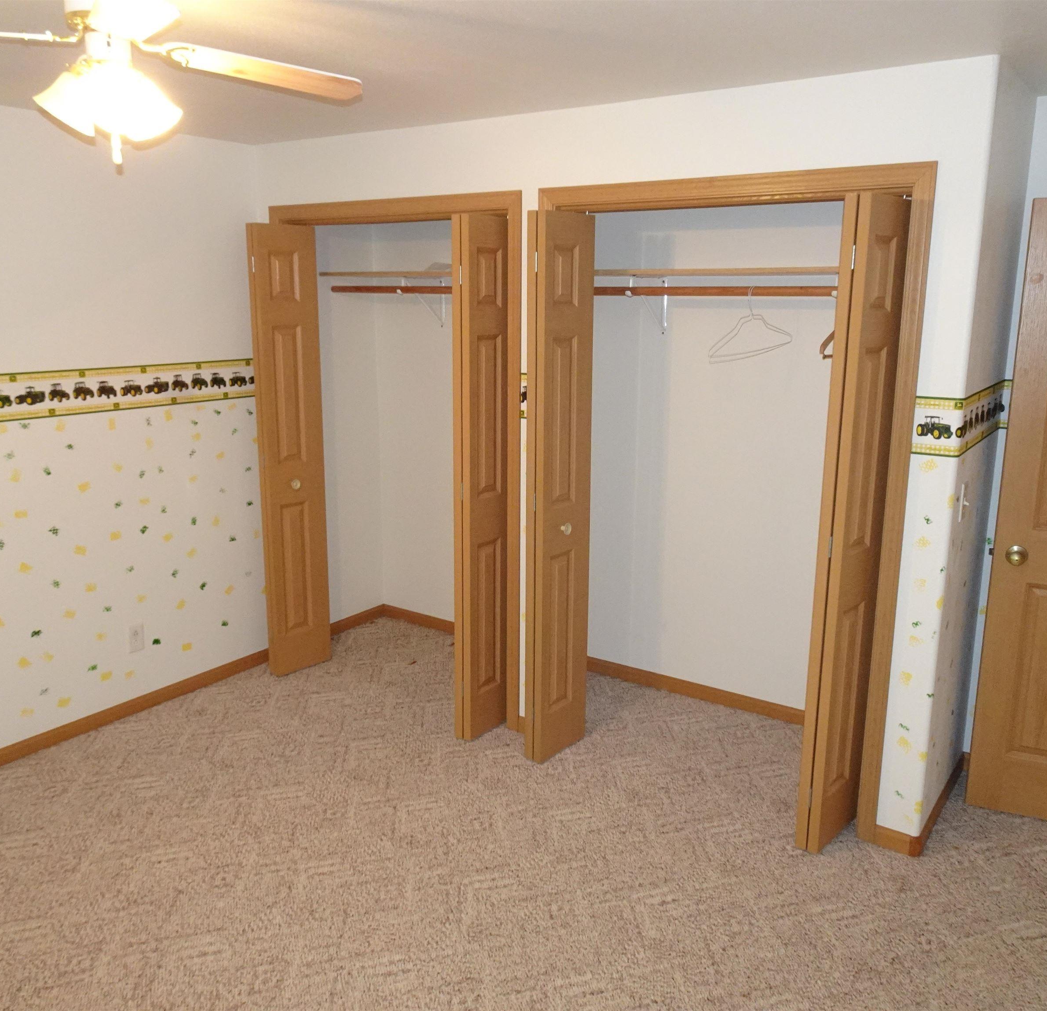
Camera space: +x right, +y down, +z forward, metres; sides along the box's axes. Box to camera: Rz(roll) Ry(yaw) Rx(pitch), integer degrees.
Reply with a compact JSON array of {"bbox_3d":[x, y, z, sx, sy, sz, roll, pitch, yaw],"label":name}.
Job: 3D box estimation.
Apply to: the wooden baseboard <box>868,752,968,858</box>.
[{"bbox_3d":[1.427,1.038,3.347,0.149,0.074,0.718,9,15,34],"label":"wooden baseboard"}]

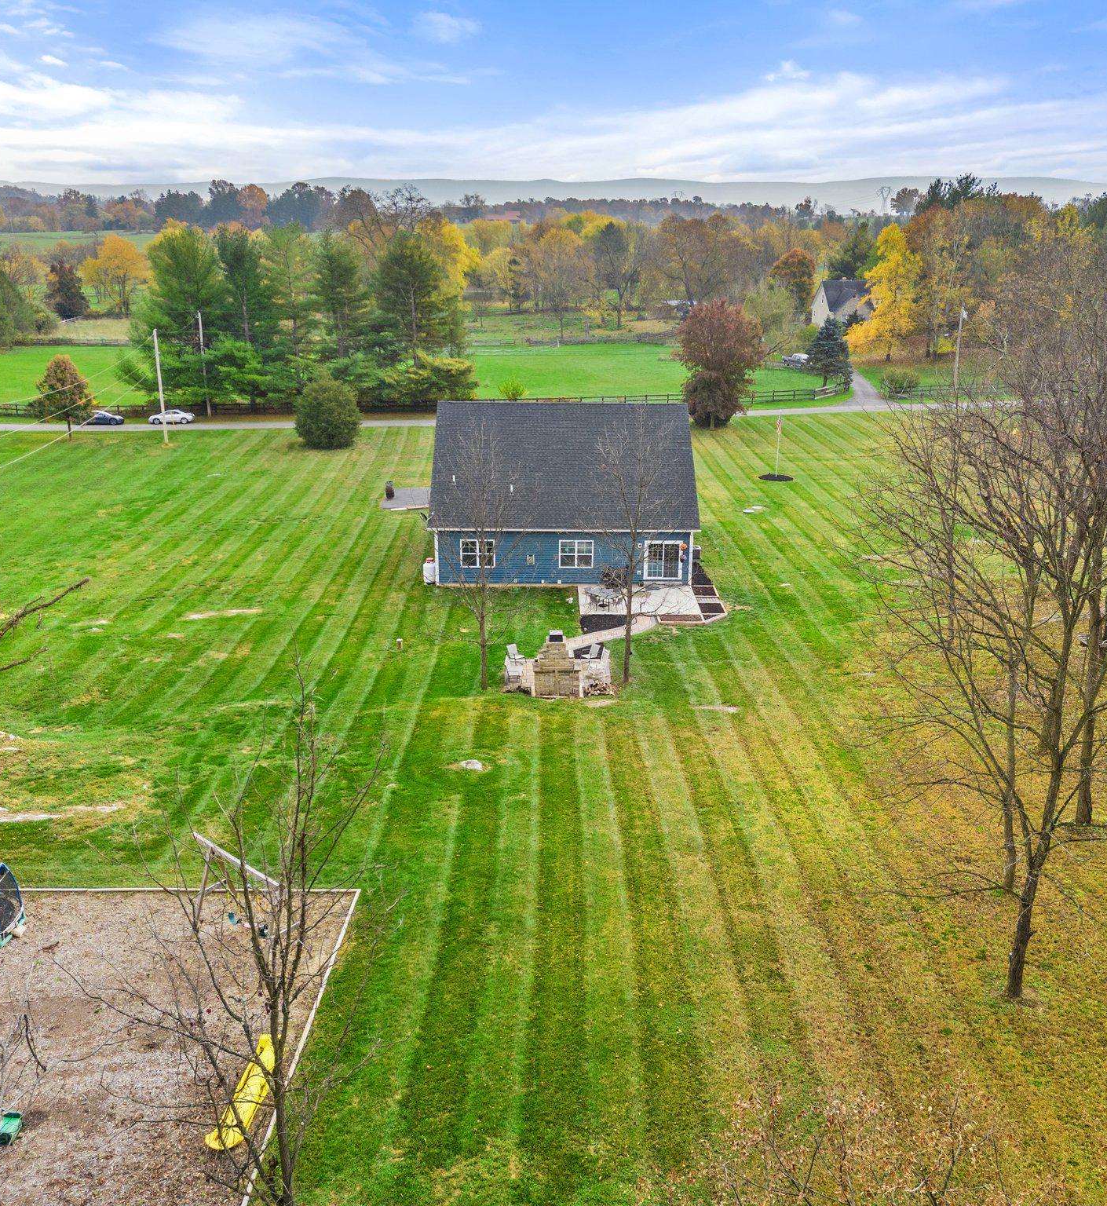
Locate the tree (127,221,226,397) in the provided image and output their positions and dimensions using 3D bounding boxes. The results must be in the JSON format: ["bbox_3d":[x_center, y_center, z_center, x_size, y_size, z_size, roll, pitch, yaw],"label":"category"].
[{"bbox_3d":[-39.370,-29.878,116.663,10.516,18.476,10.516,0,20,0],"label":"tree"}]

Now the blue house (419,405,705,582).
[{"bbox_3d":[0.543,-7.257,63.767,13.979,8.356,15.094,0,20,0],"label":"blue house"}]

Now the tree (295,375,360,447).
[{"bbox_3d":[-19.982,-16.928,98.522,5.884,5.725,5.884,0,20,0],"label":"tree"}]

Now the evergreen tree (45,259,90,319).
[{"bbox_3d":[-93.545,-60.380,214.525,8.944,10.965,8.944,0,20,0],"label":"evergreen tree"}]

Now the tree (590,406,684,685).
[{"bbox_3d":[3.484,-2.198,46.855,3.960,12.127,3.960,0,20,0],"label":"tree"}]

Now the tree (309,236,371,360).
[{"bbox_3d":[-26.269,-36.202,137.137,7.400,17.000,7.400,0,20,0],"label":"tree"}]

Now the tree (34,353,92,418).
[{"bbox_3d":[-44.825,-18.773,101.874,5.400,7.900,5.400,0,20,0],"label":"tree"}]

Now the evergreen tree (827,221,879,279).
[{"bbox_3d":[57.830,-64.383,215.649,9.962,17.722,9.962,0,20,0],"label":"evergreen tree"}]

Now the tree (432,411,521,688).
[{"bbox_3d":[-2.994,-1.850,44.291,3.700,11.400,3.700,0,20,0],"label":"tree"}]

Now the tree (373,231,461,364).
[{"bbox_3d":[-16.753,-36.471,137.039,9.800,17.700,9.500,0,20,0],"label":"tree"}]

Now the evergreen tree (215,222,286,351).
[{"bbox_3d":[-31.877,-29.878,116.663,7.624,18.476,7.624,0,20,0],"label":"evergreen tree"}]

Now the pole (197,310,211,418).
[{"bbox_3d":[-35.274,-24.148,112.611,0.320,10.500,0.320,0,20,0],"label":"pole"}]

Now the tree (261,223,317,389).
[{"bbox_3d":[-27.818,-30.064,117.007,6.196,18.589,6.196,0,20,0],"label":"tree"}]

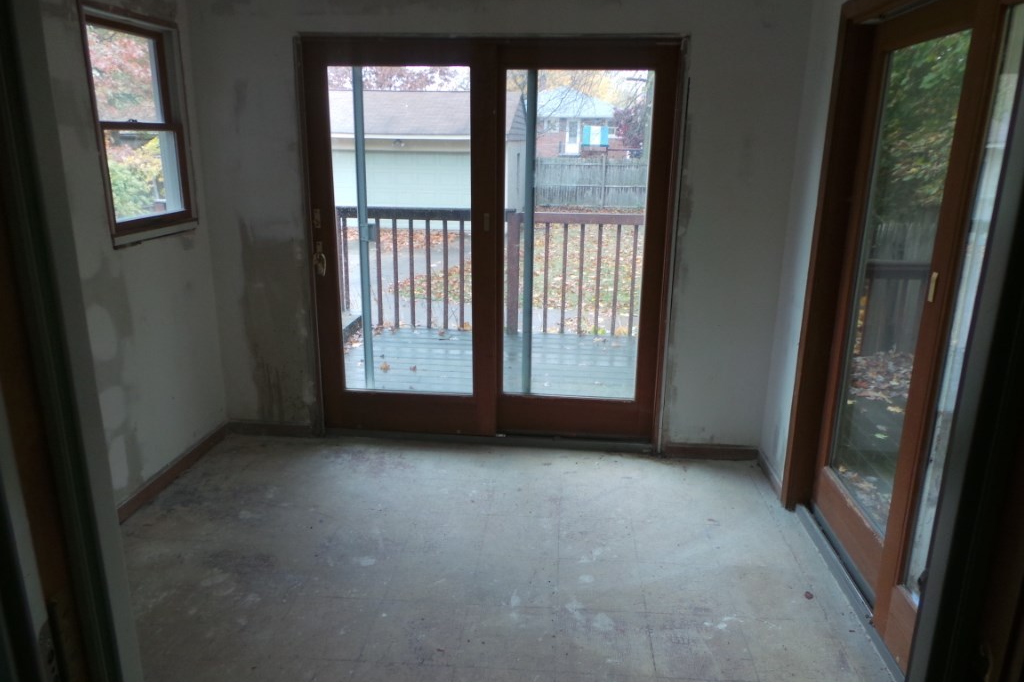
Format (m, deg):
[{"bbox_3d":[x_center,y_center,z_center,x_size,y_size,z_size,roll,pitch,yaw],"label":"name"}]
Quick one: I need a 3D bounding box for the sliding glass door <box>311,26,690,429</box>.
[{"bbox_3d":[-0.102,-0.423,3.433,1.810,2.010,0.120,2,15,4],"label":"sliding glass door"}]

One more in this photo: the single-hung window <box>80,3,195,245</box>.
[{"bbox_3d":[-1.620,-0.907,2.946,0.105,0.920,0.670,2,15,4],"label":"single-hung window"}]

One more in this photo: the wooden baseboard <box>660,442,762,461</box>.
[{"bbox_3d":[1.038,0.580,3.553,0.485,0.080,0.020,2,15,4],"label":"wooden baseboard"}]

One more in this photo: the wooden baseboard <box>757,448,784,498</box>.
[{"bbox_3d":[1.263,0.645,3.312,0.020,0.080,0.445,2,15,4],"label":"wooden baseboard"}]

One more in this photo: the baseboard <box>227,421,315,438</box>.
[{"bbox_3d":[-1.325,0.489,3.743,0.480,0.082,0.020,2,15,4],"label":"baseboard"}]

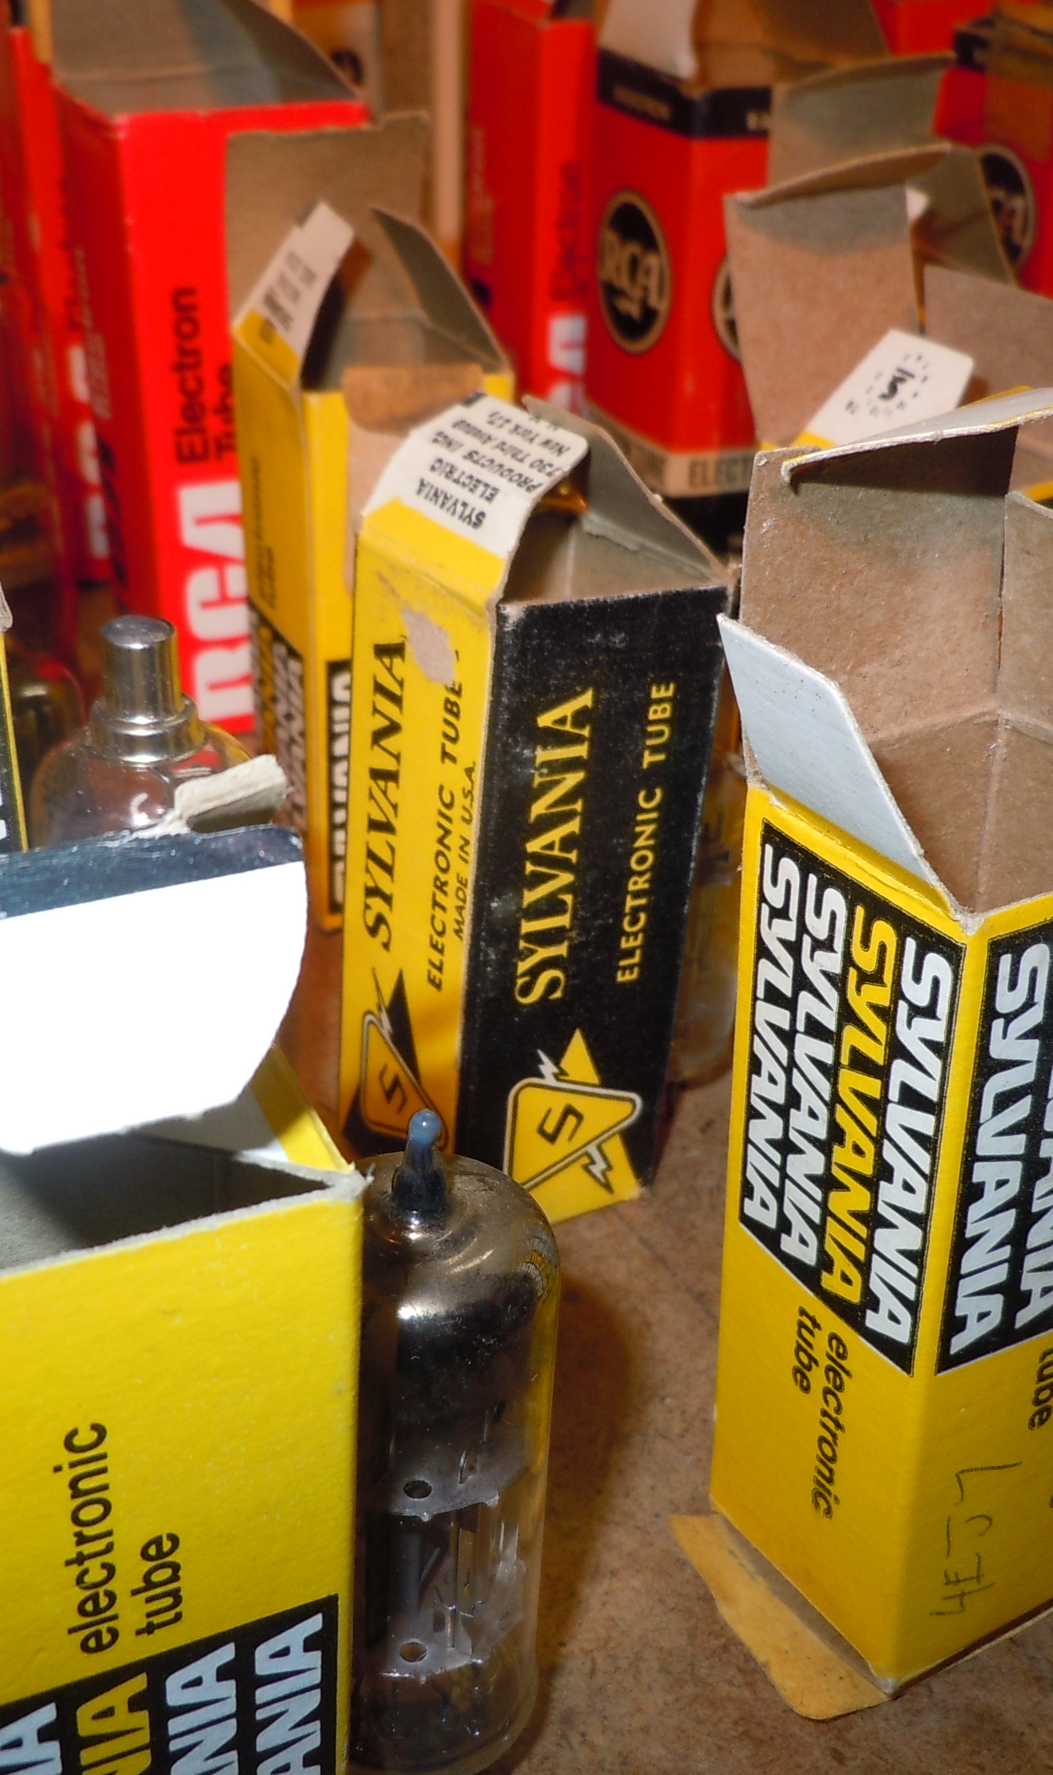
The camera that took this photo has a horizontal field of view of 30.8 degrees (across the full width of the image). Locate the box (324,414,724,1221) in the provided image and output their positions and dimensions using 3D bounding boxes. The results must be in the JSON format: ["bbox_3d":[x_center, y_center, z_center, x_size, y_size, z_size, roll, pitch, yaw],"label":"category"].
[{"bbox_3d":[-0.001,-0.007,0.210,0.027,0.089,0.027,-12,31,-30],"label":"box"}]

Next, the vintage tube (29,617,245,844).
[{"bbox_3d":[-0.037,0.009,0.191,0.021,0.074,0.021,-4,31,-11],"label":"vintage tube"}]

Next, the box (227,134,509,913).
[{"bbox_3d":[-0.021,-0.047,0.257,0.027,0.102,0.028,-12,34,-22],"label":"box"}]

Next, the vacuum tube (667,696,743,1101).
[{"bbox_3d":[0.018,0.000,0.227,0.020,0.057,0.020,6,31,4],"label":"vacuum tube"}]

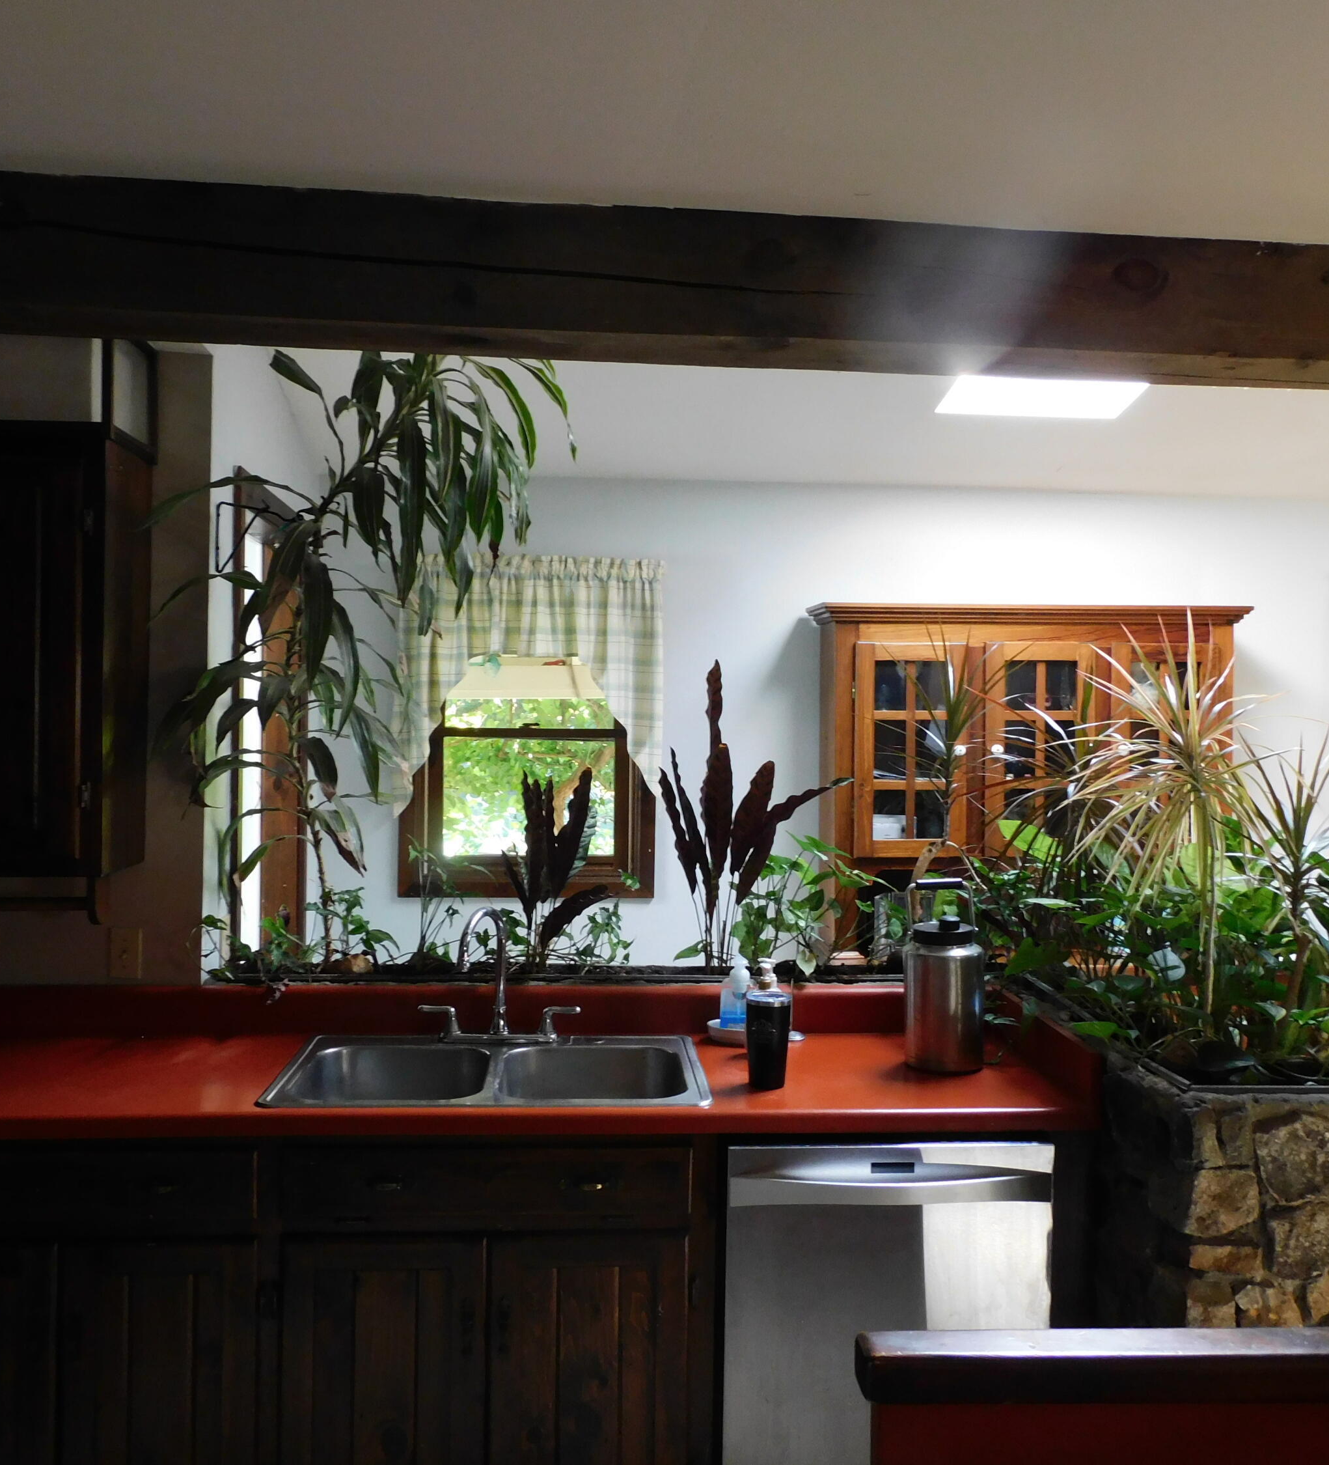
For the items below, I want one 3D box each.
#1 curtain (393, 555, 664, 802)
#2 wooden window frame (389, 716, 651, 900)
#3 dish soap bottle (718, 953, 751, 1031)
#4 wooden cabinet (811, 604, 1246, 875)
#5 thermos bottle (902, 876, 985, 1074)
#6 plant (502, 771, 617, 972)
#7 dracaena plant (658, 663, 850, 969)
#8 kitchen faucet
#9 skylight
[{"bbox_3d":[-0.452,-0.186,4.613,0.910,0.825,0.090,1,1,-4],"label":"curtain"},{"bbox_3d":[-0.475,-0.001,4.699,0.883,1.147,0.100,1,1,-4],"label":"wooden window frame"},{"bbox_3d":[0.165,0.581,3.024,0.084,0.177,0.060,1,1,-4],"label":"dish soap bottle"},{"bbox_3d":[1.233,0.013,4.624,1.425,0.871,0.340,1,1,-4],"label":"wooden cabinet"},{"bbox_3d":[0.592,0.500,2.847,0.170,0.394,0.160,1,1,-4],"label":"thermos bottle"},{"bbox_3d":[-0.248,0.324,3.194,0.269,0.479,0.280,1,1,-4],"label":"plant"},{"bbox_3d":[0.214,0.198,3.224,0.461,0.727,0.400,1,1,-4],"label":"dracaena plant"},{"bbox_3d":[-0.355,0.523,2.888,0.354,0.300,0.220,1,1,-4],"label":"kitchen faucet"},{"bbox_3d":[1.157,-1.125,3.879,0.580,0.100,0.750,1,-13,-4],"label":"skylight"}]

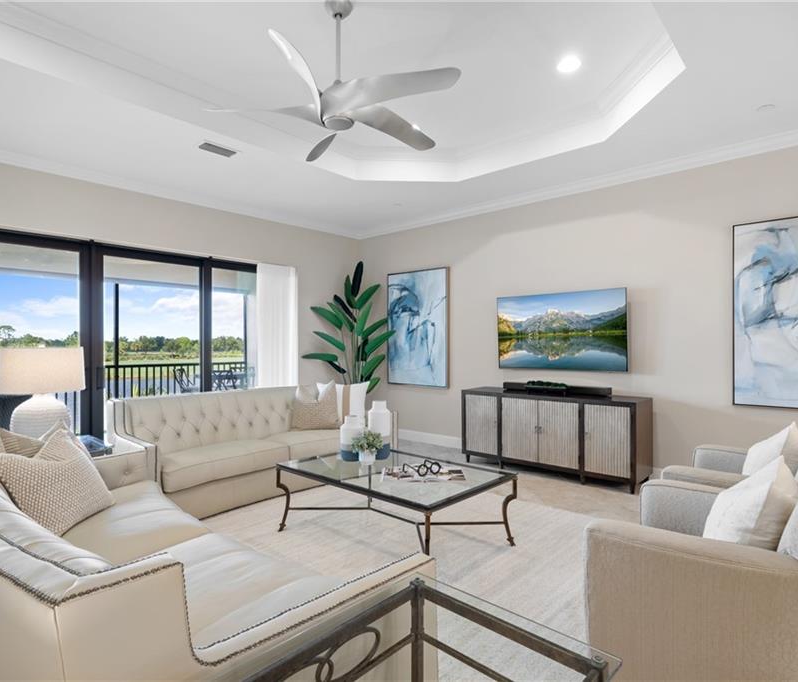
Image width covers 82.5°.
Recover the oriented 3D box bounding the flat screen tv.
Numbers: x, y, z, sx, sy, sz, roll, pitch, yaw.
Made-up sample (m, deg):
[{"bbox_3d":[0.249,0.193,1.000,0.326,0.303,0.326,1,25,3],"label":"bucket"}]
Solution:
[{"bbox_3d":[1.707,-0.096,4.869,1.410,0.820,0.060,0,0,39],"label":"flat screen tv"}]

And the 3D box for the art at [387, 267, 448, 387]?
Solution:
[{"bbox_3d":[0.243,-0.168,6.100,1.020,1.530,0.055,0,-1,43],"label":"art"}]

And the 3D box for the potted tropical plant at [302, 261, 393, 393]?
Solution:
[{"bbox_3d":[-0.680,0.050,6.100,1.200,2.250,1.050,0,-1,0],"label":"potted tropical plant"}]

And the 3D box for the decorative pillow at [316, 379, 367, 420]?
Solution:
[{"bbox_3d":[-0.600,0.710,4.970,0.530,0.500,0.170,0,-16,-23],"label":"decorative pillow"}]

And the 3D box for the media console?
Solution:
[{"bbox_3d":[1.555,0.957,4.770,1.840,0.810,0.460,0,-1,43],"label":"media console"}]

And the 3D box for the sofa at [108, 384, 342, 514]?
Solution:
[{"bbox_3d":[-1.257,0.944,4.337,2.450,0.880,1.080,0,0,-43],"label":"sofa"}]

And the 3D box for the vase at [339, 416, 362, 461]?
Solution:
[{"bbox_3d":[-0.354,0.739,3.477,0.180,0.335,0.180,0,0,0],"label":"vase"}]

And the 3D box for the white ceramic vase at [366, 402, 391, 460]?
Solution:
[{"bbox_3d":[-0.152,0.688,3.535,0.175,0.435,0.175,0,0,0],"label":"white ceramic vase"}]

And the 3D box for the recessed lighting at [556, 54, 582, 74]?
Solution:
[{"bbox_3d":[1.237,-2.018,3.320,0.180,0.030,0.180,0,-1,0],"label":"recessed lighting"}]

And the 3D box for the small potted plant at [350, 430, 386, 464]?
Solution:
[{"bbox_3d":[-0.233,0.786,3.359,0.235,0.240,0.235,0,0,0],"label":"small potted plant"}]

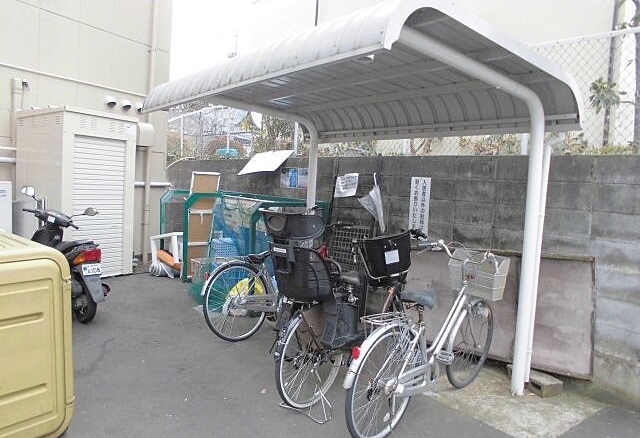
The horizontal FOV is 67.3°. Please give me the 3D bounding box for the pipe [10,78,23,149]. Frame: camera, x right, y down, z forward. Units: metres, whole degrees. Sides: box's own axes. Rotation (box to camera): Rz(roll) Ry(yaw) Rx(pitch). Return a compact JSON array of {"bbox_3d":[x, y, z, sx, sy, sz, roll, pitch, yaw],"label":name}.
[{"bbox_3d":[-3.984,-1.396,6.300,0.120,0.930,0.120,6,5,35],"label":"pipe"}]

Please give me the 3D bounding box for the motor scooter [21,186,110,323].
[{"bbox_3d":[-2.559,0.327,4.748,1.700,1.160,0.700,7,5,41],"label":"motor scooter"}]

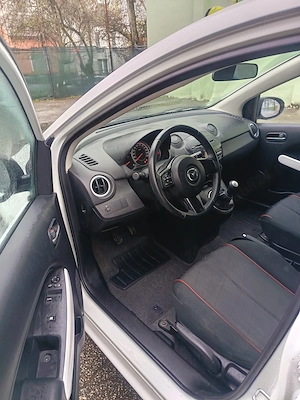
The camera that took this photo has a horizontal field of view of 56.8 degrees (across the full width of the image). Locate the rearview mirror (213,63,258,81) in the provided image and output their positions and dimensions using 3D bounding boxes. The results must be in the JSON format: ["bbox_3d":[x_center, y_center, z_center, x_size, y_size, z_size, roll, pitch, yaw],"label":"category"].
[{"bbox_3d":[0.367,-0.559,1.210,0.235,0.065,0.045,-13,29,-20],"label":"rearview mirror"}]

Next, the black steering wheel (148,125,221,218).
[{"bbox_3d":[0.141,-0.115,1.125,0.370,0.370,0.110,-24,8,-36],"label":"black steering wheel"}]

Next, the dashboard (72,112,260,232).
[{"bbox_3d":[0.134,-0.286,1.639,1.380,0.420,0.480,-24,34,-36],"label":"dashboard"}]

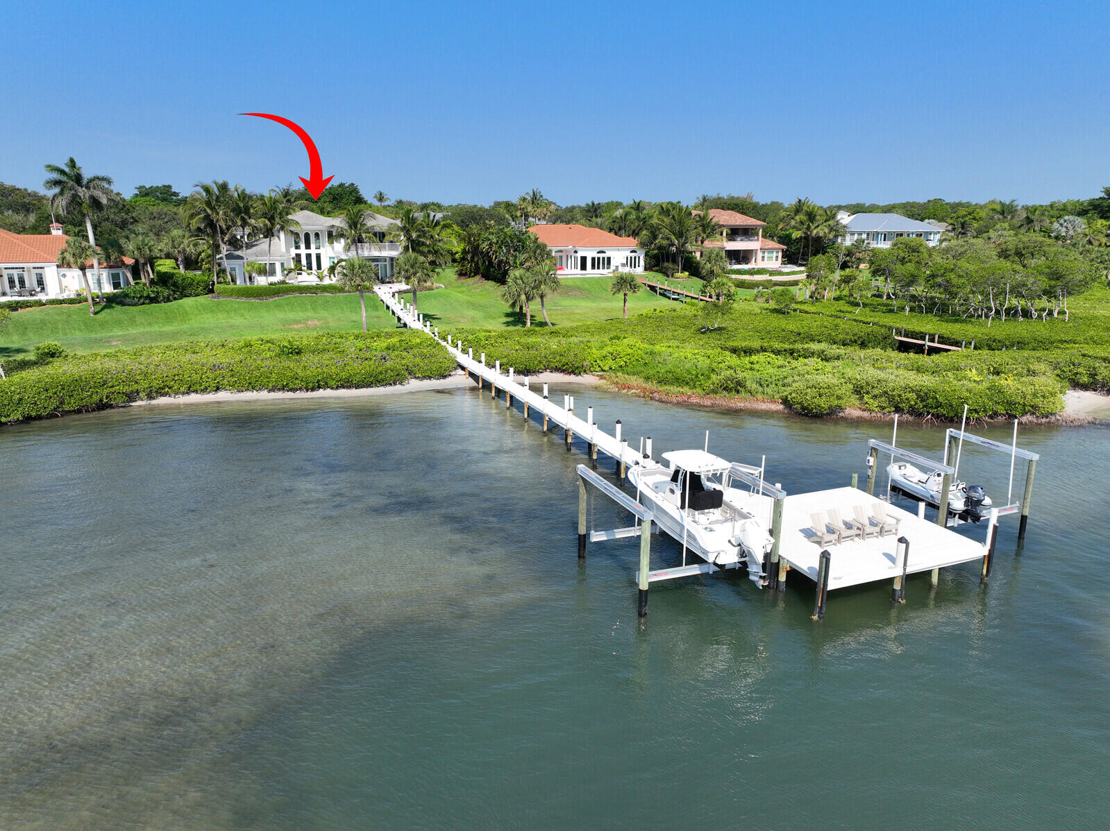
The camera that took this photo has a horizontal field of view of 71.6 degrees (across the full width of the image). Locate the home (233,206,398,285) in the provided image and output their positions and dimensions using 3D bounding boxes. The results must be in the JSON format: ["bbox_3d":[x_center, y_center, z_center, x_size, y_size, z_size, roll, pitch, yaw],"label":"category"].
[{"bbox_3d":[-30.361,-21.671,97.856,22.000,8.600,14.000,-5,15,-18],"label":"home"}]

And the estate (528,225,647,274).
[{"bbox_3d":[3.180,-26.120,119.770,18.800,6.900,15.000,-1,15,-5],"label":"estate"}]

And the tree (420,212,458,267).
[{"bbox_3d":[-14.704,-21.811,96.640,4.684,7.125,4.684,-2,15,-8],"label":"tree"}]

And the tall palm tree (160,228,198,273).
[{"bbox_3d":[-49.760,-21.610,101.830,5.050,6.180,5.050,0,14,0],"label":"tall palm tree"}]

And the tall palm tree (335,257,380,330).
[{"bbox_3d":[-19.040,-11.670,73.930,4.330,7.030,4.330,0,14,0],"label":"tall palm tree"}]

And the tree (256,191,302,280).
[{"bbox_3d":[-33.880,-21.870,94.530,5.650,11.010,5.650,0,14,0],"label":"tree"}]

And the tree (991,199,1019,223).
[{"bbox_3d":[93.749,-39.302,160.117,5.775,11.210,5.775,8,17,29],"label":"tree"}]

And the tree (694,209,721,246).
[{"bbox_3d":[22.091,-25.754,111.055,4.256,8.049,4.256,3,15,11],"label":"tree"}]

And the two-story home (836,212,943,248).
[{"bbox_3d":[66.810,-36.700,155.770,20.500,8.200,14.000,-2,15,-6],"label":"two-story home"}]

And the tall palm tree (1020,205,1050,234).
[{"bbox_3d":[90.936,-34.881,145.771,5.915,9.741,5.915,9,17,30],"label":"tall palm tree"}]

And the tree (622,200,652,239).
[{"bbox_3d":[13.155,-29.541,123.518,4.734,9.886,4.734,2,15,6],"label":"tree"}]

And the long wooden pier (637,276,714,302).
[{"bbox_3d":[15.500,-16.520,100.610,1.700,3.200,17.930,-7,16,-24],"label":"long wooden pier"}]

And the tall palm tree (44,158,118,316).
[{"bbox_3d":[-46.360,-17.945,75.999,7.196,14.434,7.196,-8,17,-30],"label":"tall palm tree"}]

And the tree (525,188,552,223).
[{"bbox_3d":[-3.320,-39.270,155.110,5.420,12.880,5.420,0,14,0],"label":"tree"}]

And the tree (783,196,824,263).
[{"bbox_3d":[43.730,-32.470,135.170,6.860,11.110,6.860,0,14,0],"label":"tree"}]

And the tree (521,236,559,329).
[{"bbox_3d":[-1.435,-13.305,77.128,3.825,8.811,3.825,0,15,-1],"label":"tree"}]

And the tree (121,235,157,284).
[{"bbox_3d":[-48.760,-18.200,90.320,4.170,6.400,4.170,0,14,0],"label":"tree"}]

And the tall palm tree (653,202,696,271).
[{"bbox_3d":[17.184,-25.511,110.093,6.205,9.915,6.205,3,15,8],"label":"tall palm tree"}]

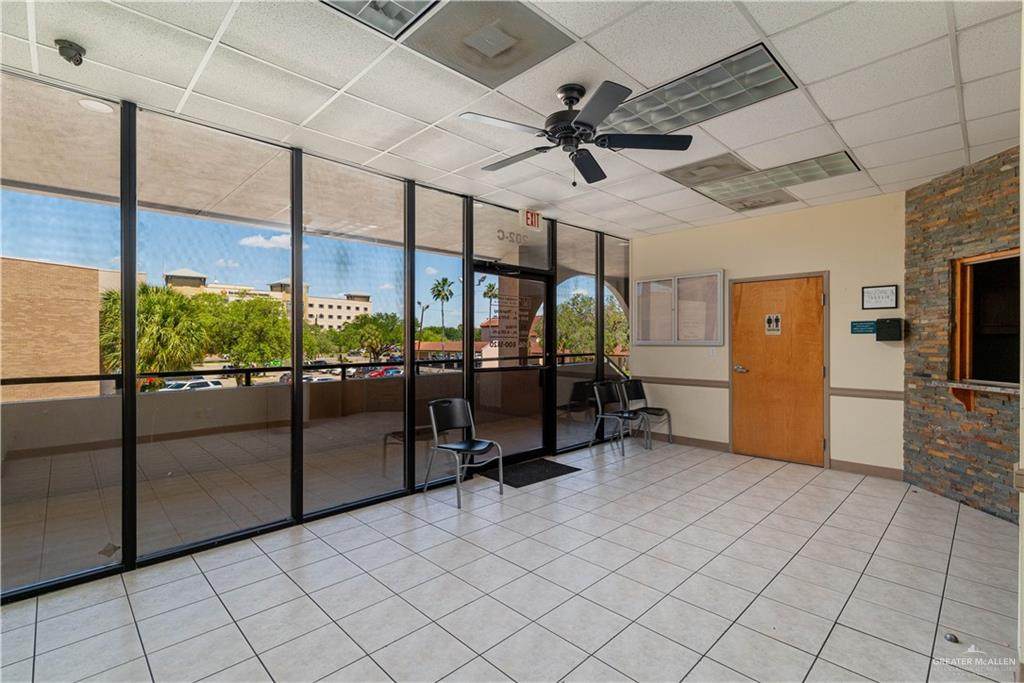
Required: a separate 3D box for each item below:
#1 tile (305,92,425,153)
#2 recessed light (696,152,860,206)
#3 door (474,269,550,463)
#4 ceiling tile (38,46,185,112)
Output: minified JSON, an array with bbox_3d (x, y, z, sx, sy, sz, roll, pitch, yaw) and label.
[{"bbox_3d":[-0.960,-1.429,3.008,0.605,0.020,0.605,0,0,-44],"label":"tile"},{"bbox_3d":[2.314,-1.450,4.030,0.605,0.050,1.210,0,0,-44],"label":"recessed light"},{"bbox_3d":[0.013,0.284,4.908,1.111,2.081,0.050,0,0,-44],"label":"door"},{"bbox_3d":[-2.164,-1.423,2.493,0.600,0.020,0.340,0,1,-44],"label":"ceiling tile"}]

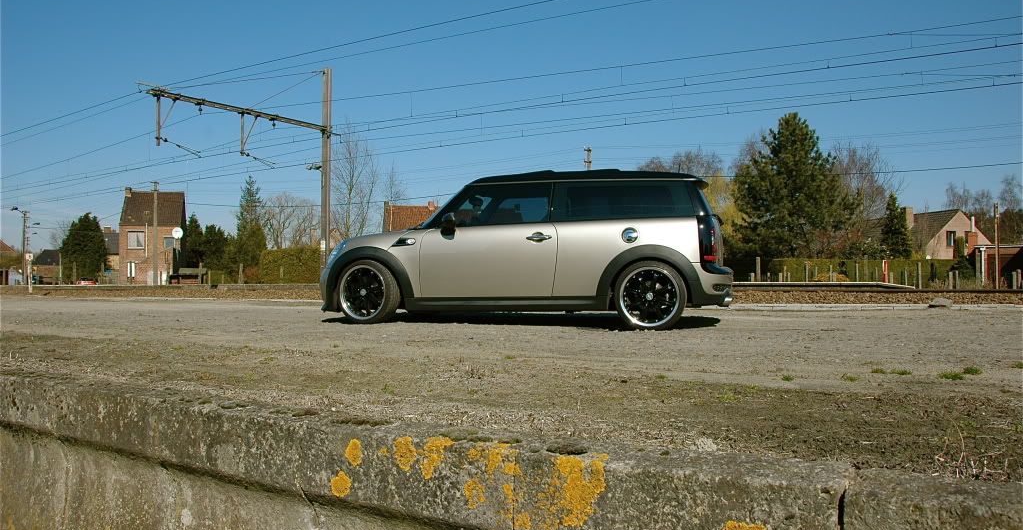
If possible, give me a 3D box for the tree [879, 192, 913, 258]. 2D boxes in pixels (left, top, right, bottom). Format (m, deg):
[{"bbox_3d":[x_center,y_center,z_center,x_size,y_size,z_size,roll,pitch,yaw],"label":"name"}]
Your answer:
[{"bbox_3d":[27.554,-1.937,55.000,2.440,6.673,2.440,0,-1,0],"label":"tree"}]

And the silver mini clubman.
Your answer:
[{"bbox_3d":[0.092,-0.167,7.330,3.960,1.430,1.730,-1,-1,14],"label":"silver mini clubman"}]

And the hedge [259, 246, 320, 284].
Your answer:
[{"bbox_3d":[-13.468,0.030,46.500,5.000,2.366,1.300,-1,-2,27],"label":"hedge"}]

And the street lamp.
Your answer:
[{"bbox_3d":[-42.355,-1.236,66.077,1.400,7.340,0.350,0,-2,-6],"label":"street lamp"}]

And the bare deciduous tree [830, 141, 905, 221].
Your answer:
[{"bbox_3d":[24.742,-3.241,54.127,6.300,10.920,6.000,0,-2,0],"label":"bare deciduous tree"}]

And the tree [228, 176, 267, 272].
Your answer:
[{"bbox_3d":[-20.310,-2.286,59.101,2.900,9.200,2.900,0,-2,0],"label":"tree"}]

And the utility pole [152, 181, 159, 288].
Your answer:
[{"bbox_3d":[-26.009,-2.301,56.000,0.400,7.598,0.350,0,-1,0],"label":"utility pole"}]

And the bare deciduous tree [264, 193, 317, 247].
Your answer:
[{"bbox_3d":[-21.336,-2.655,74.000,5.406,8.978,5.213,0,-1,0],"label":"bare deciduous tree"}]

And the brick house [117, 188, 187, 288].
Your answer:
[{"bbox_3d":[-32.288,-2.143,69.504,5.200,9.400,5.700,1,-2,-16],"label":"brick house"}]

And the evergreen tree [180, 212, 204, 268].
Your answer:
[{"bbox_3d":[-29.033,-1.060,70.076,2.400,7.290,2.400,0,-2,0],"label":"evergreen tree"}]

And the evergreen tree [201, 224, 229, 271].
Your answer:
[{"bbox_3d":[-23.636,-0.915,61.000,2.308,4.855,2.308,0,-1,0],"label":"evergreen tree"}]

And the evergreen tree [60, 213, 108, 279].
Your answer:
[{"bbox_3d":[-35.088,-0.927,63.067,3.900,6.610,3.800,0,-2,0],"label":"evergreen tree"}]

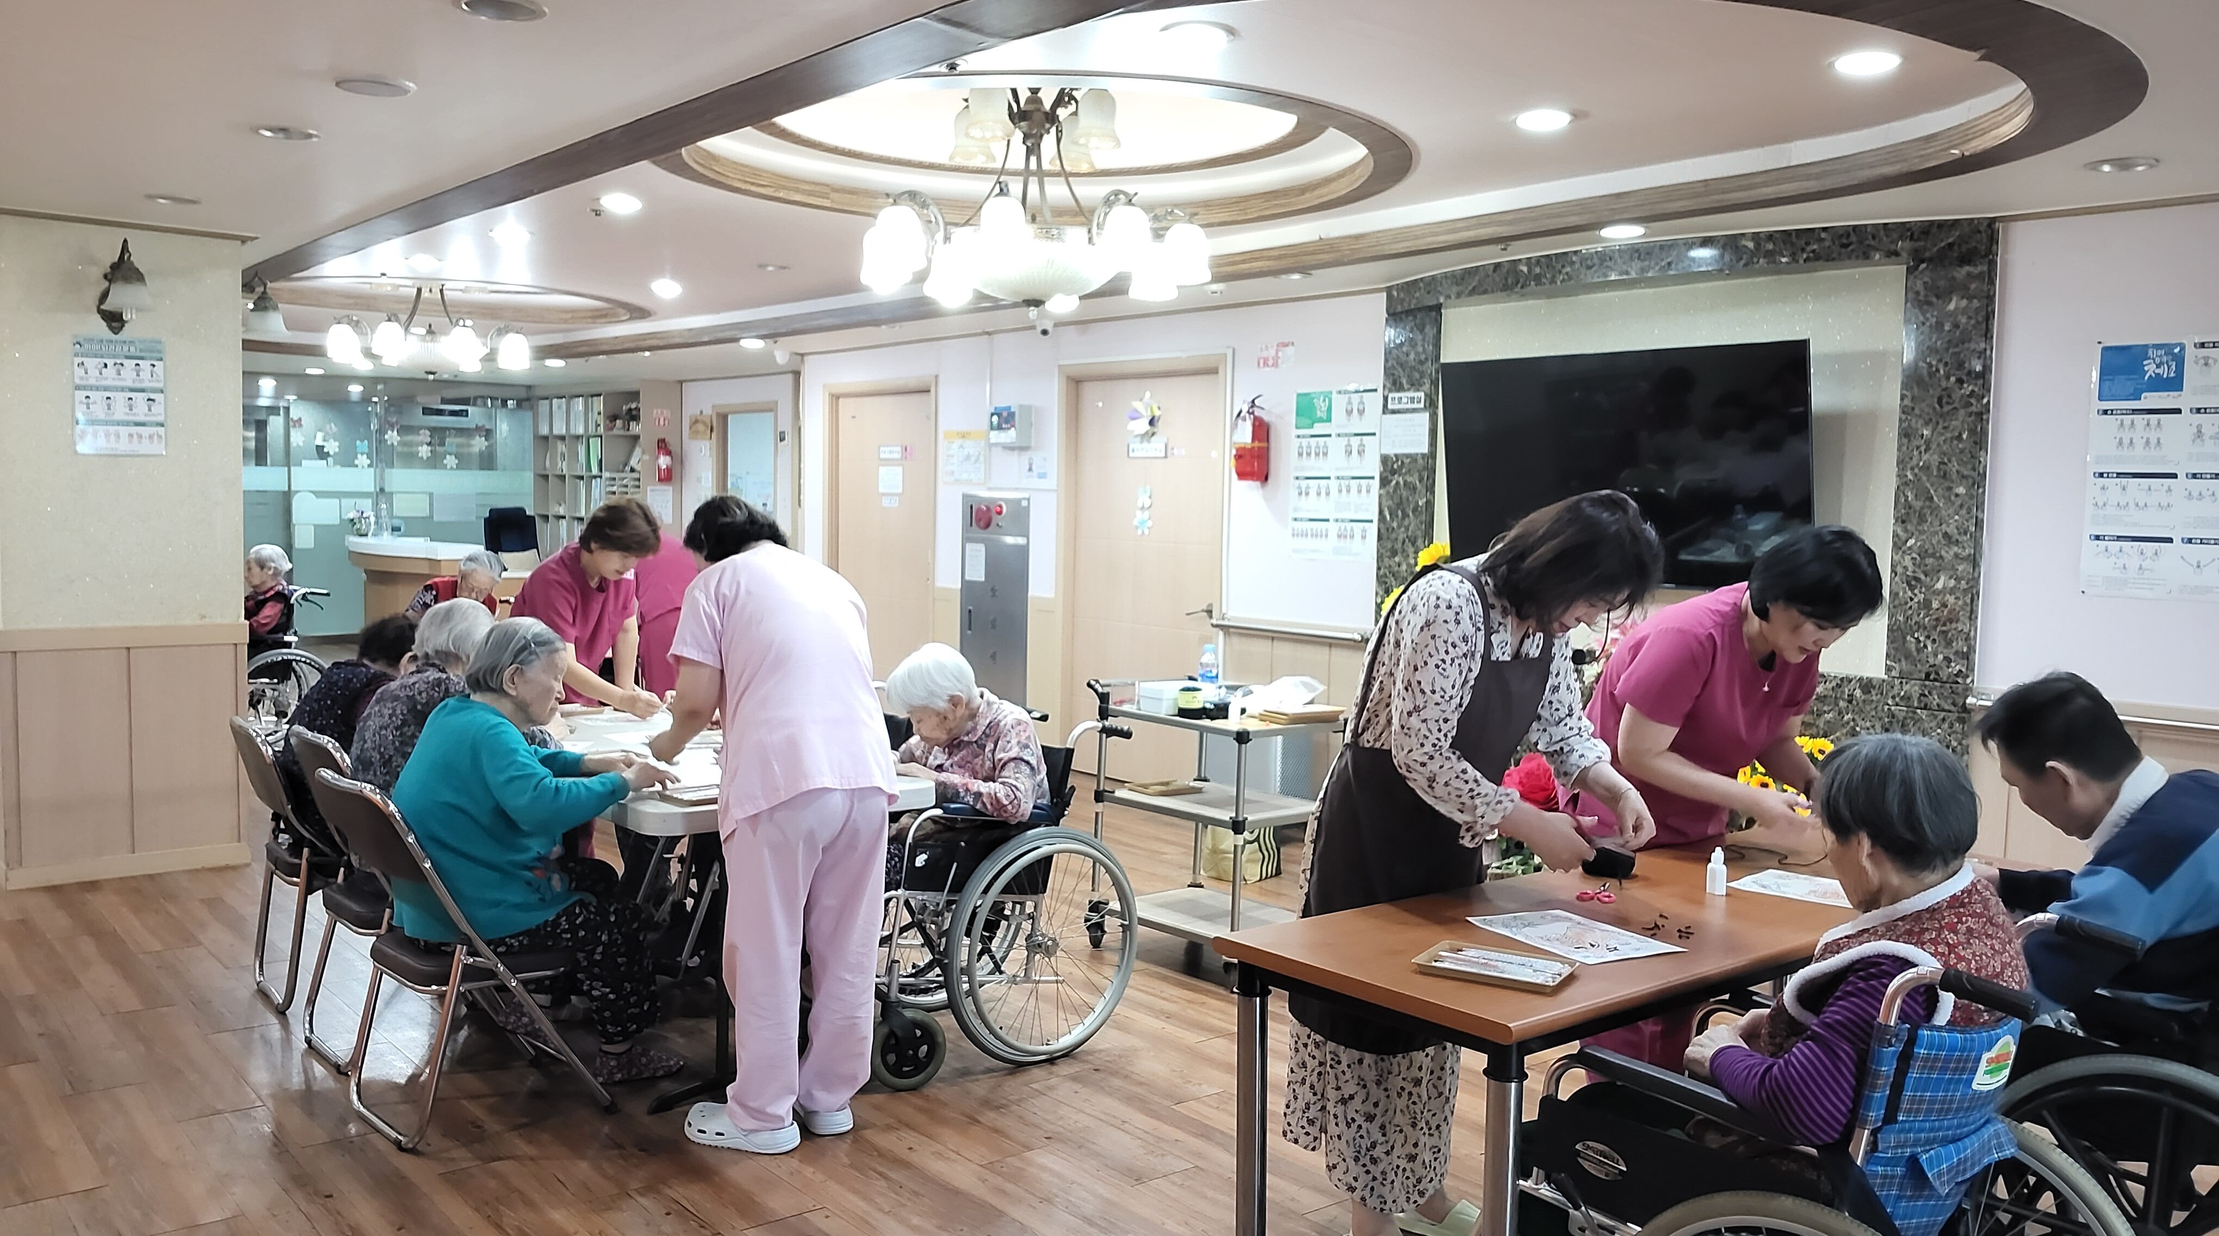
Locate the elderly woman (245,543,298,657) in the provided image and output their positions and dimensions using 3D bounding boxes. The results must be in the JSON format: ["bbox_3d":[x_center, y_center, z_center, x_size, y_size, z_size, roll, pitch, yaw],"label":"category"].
[{"bbox_3d":[-4.554,0.142,8.623,0.700,1.050,0.500,-2,5,-39],"label":"elderly woman"}]

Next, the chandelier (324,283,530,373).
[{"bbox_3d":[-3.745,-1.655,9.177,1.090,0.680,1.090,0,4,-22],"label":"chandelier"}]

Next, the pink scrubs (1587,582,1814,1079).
[{"bbox_3d":[1.320,0.525,3.855,0.500,1.250,0.480,4,5,38],"label":"pink scrubs"}]

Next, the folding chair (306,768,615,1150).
[{"bbox_3d":[-1.492,0.748,3.865,0.540,0.800,0.460,-2,5,-41],"label":"folding chair"}]

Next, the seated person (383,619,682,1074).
[{"bbox_3d":[-1.356,0.570,3.975,0.720,1.140,0.480,-2,5,-41],"label":"seated person"}]

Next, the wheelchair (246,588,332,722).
[{"bbox_3d":[-4.541,0.311,8.647,1.020,0.900,0.640,-2,5,-39],"label":"wheelchair"}]

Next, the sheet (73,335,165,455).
[{"bbox_3d":[-3.592,-0.802,6.059,0.295,0.420,0.012,-2,5,-39],"label":"sheet"}]

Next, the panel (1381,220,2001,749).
[{"bbox_3d":[1.948,-0.166,6.336,0.100,2.420,2.580,-2,5,-40],"label":"panel"}]

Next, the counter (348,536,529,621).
[{"bbox_3d":[-5.362,-0.061,13.339,0.900,1.000,2.500,-3,5,-45],"label":"counter"}]

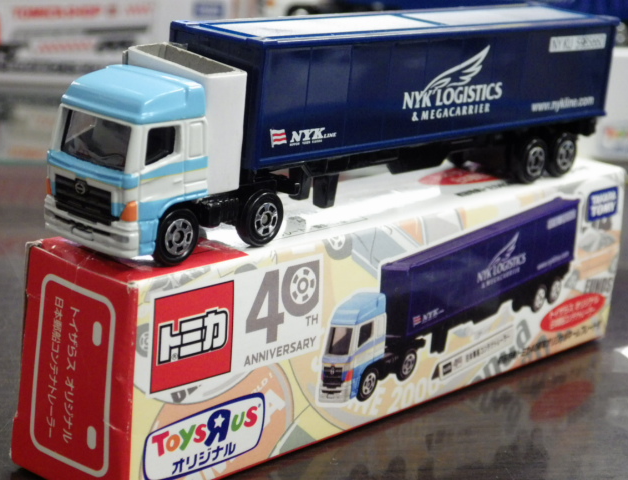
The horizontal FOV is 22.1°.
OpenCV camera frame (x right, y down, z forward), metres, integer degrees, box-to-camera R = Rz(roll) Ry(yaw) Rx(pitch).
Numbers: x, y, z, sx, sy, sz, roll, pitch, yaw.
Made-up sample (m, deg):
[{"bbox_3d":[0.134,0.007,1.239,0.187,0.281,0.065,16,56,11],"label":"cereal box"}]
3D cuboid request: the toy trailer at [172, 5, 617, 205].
[{"bbox_3d":[0.024,-0.034,0.402,0.029,0.043,0.139,18,20,39],"label":"toy trailer"}]

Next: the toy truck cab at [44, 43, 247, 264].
[{"bbox_3d":[-0.034,-0.018,0.332,0.029,0.039,0.030,18,20,40],"label":"toy truck cab"}]

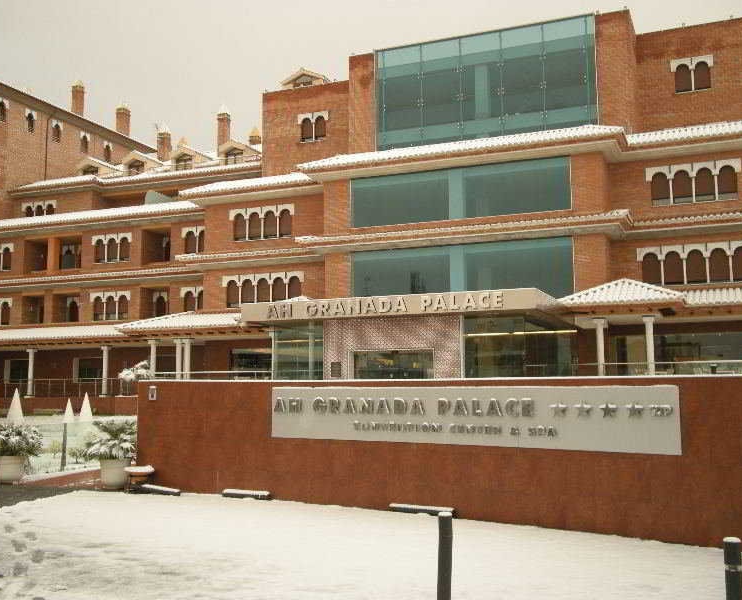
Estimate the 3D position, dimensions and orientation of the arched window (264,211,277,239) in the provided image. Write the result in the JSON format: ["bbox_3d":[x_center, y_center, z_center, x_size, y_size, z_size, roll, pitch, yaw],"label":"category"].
[{"bbox_3d":[-4.699,-3.531,39.974,0.720,1.332,0.150,-3,-7,22],"label":"arched window"}]

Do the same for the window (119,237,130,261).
[{"bbox_3d":[-13.474,-2.766,47.047,0.726,1.355,0.180,-3,-8,21],"label":"window"}]

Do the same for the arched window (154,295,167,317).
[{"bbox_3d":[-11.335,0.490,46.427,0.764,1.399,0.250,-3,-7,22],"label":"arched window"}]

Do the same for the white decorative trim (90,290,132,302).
[{"bbox_3d":[-14.034,-0.185,46.278,2.715,0.479,0.200,-3,-7,22],"label":"white decorative trim"}]

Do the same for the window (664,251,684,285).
[{"bbox_3d":[11.652,-1.253,32.941,0.710,1.320,0.150,-3,-7,22],"label":"window"}]

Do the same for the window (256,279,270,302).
[{"bbox_3d":[-4.895,-0.399,39.506,0.705,1.169,0.250,-3,-7,22],"label":"window"}]

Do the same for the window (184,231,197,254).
[{"bbox_3d":[-9.439,-2.940,45.015,0.740,1.370,0.200,-3,-7,21],"label":"window"}]

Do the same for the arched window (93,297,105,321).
[{"bbox_3d":[-14.934,0.490,47.223,0.748,1.336,0.180,-3,-8,21],"label":"arched window"}]

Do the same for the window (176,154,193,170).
[{"bbox_3d":[-11.824,-8.729,54.527,1.278,1.127,0.250,-3,-7,22],"label":"window"}]

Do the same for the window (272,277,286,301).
[{"bbox_3d":[-4.326,-0.443,40.303,0.706,1.298,0.180,-3,-8,21],"label":"window"}]

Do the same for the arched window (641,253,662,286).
[{"bbox_3d":[10.905,-1.205,33.246,0.720,1.296,0.150,-3,-7,22],"label":"arched window"}]

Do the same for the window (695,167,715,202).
[{"bbox_3d":[12.830,-4.373,32.785,0.720,1.378,0.250,-3,-7,22],"label":"window"}]

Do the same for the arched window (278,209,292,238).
[{"bbox_3d":[-4.028,-3.615,40.580,0.712,1.369,0.180,-3,-8,21],"label":"arched window"}]

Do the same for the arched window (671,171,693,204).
[{"bbox_3d":[12.459,-4.498,34.120,0.731,1.366,0.180,-3,-8,21],"label":"arched window"}]

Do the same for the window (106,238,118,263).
[{"bbox_3d":[-14.001,-2.652,46.579,0.733,1.377,0.250,-3,-7,22],"label":"window"}]

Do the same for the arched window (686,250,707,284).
[{"bbox_3d":[12.619,-1.259,33.135,0.740,1.340,0.200,-3,-7,21],"label":"arched window"}]

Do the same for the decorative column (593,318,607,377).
[{"bbox_3d":[8.444,1.969,31.397,0.380,2.553,0.380,-3,-8,21],"label":"decorative column"}]

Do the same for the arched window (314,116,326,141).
[{"bbox_3d":[-2.263,-7.838,39.217,0.555,1.161,0.250,-3,-7,22],"label":"arched window"}]

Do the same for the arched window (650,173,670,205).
[{"bbox_3d":[11.318,-4.288,33.384,0.681,1.344,0.250,-3,-7,22],"label":"arched window"}]

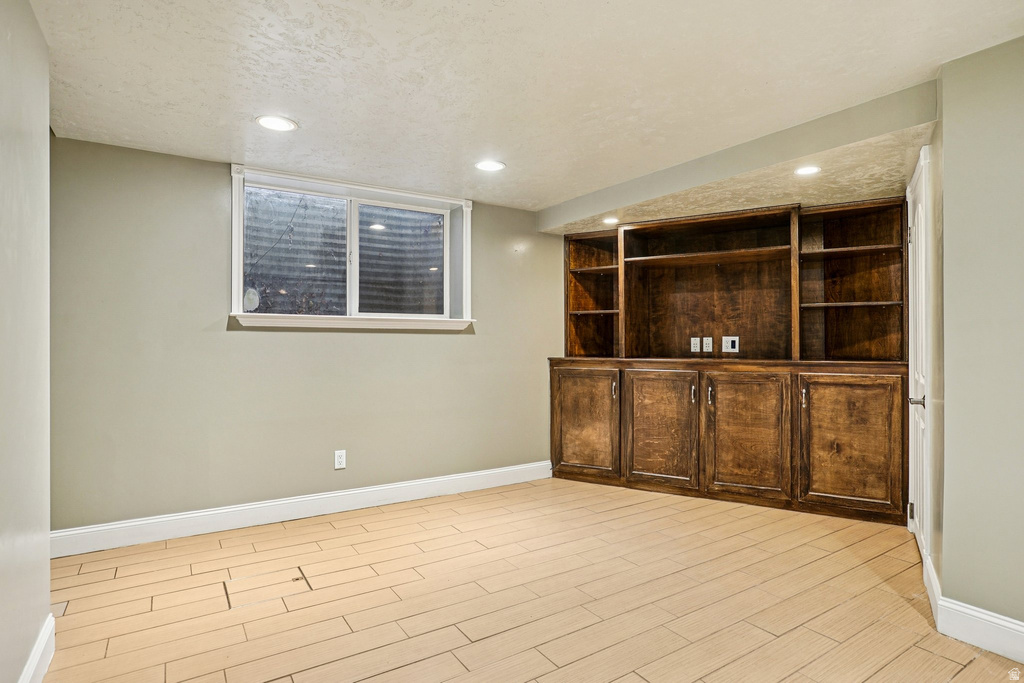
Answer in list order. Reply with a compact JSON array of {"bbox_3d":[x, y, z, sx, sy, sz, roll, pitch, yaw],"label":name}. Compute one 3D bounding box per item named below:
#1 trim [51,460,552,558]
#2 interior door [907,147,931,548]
[{"bbox_3d":[-1.072,1.072,3.694,3.285,0.148,0.020,0,0,-31],"label":"trim"},{"bbox_3d":[2.232,0.109,2.930,0.075,2.082,0.903,0,0,33],"label":"interior door"}]

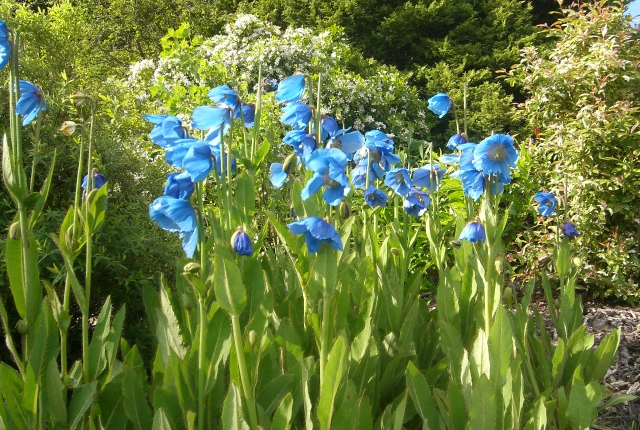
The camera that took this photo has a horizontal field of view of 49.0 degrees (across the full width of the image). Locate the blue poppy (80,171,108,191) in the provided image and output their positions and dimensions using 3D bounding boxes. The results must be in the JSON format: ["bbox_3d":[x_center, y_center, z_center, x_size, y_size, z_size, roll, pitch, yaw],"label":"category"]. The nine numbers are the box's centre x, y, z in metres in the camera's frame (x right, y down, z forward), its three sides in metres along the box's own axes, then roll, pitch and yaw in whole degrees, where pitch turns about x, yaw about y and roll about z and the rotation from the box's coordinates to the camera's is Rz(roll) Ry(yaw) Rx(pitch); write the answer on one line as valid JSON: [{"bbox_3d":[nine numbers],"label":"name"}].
[{"bbox_3d":[-0.564,-0.083,1.750,0.062,0.055,0.060,2,8,17],"label":"blue poppy"}]

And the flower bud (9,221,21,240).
[{"bbox_3d":[-0.652,0.033,1.500,0.025,0.038,0.026,0,6,0],"label":"flower bud"}]

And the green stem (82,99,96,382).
[{"bbox_3d":[-0.525,0.058,1.600,0.024,0.640,0.024,1,6,0],"label":"green stem"}]

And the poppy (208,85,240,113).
[{"bbox_3d":[-0.228,-0.276,1.680,0.065,0.066,0.075,-2,6,-22],"label":"poppy"}]

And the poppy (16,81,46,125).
[{"bbox_3d":[-0.575,-0.223,1.400,0.052,0.088,0.080,2,6,23],"label":"poppy"}]

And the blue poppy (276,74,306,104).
[{"bbox_3d":[-0.059,-0.261,1.450,0.060,0.062,0.062,-2,6,-21],"label":"blue poppy"}]

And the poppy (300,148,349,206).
[{"bbox_3d":[0.012,-0.082,1.500,0.105,0.120,0.080,-1,8,-6],"label":"poppy"}]

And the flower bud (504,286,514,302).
[{"bbox_3d":[0.437,0.181,1.620,0.023,0.036,0.023,0,6,0],"label":"flower bud"}]

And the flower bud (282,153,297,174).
[{"bbox_3d":[-0.068,-0.115,1.570,0.030,0.044,0.030,0,8,0],"label":"flower bud"}]

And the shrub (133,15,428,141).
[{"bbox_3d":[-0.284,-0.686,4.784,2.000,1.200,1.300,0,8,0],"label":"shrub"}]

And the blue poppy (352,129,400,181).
[{"bbox_3d":[0.130,-0.140,1.620,0.105,0.108,0.075,0,8,0],"label":"blue poppy"}]

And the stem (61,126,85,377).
[{"bbox_3d":[-0.571,0.084,1.620,0.028,0.580,0.026,4,6,0],"label":"stem"}]

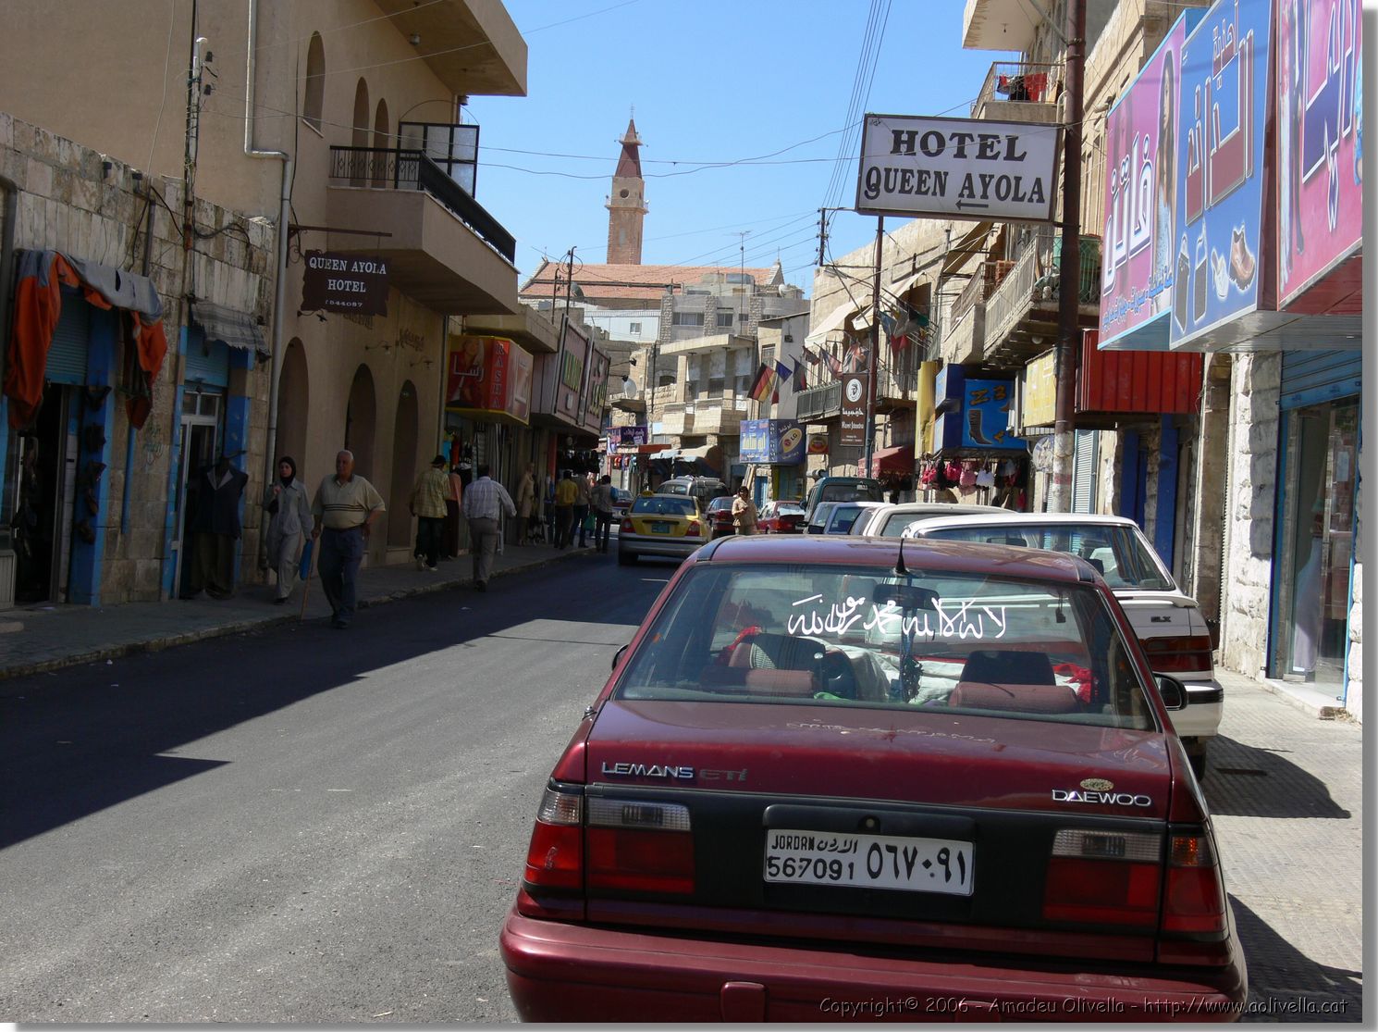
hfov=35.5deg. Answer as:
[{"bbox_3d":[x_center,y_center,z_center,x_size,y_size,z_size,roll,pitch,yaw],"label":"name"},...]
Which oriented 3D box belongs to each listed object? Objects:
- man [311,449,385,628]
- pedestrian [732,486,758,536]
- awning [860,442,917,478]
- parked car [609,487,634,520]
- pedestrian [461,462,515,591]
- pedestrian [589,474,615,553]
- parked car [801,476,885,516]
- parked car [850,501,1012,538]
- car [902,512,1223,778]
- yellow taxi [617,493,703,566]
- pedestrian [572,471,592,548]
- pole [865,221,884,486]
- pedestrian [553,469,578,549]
[{"bbox_3d":[-3.260,0.215,20.550,0.630,1.710,0.430,3,0,7],"label":"man"},{"bbox_3d":[1.140,0.216,45.200,0.500,1.650,0.360,3,0,11],"label":"pedestrian"},{"bbox_3d":[5.500,-1.540,59.700,1.050,0.900,3.300,3,0,-6],"label":"awning"},{"bbox_3d":[-2.860,-0.390,87.800,1.680,1.390,4.300,3,0,0],"label":"parked car"},{"bbox_3d":[-2.640,0.150,28.300,0.620,1.700,0.480,3,0,6],"label":"pedestrian"},{"bbox_3d":[-1.938,-0.036,48.000,0.540,1.720,0.380,3,0,2],"label":"pedestrian"},{"bbox_3d":[3.860,0.030,53.700,1.690,1.950,4.500,3,0,1],"label":"parked car"},{"bbox_3d":[2.250,0.605,19.400,1.680,1.430,4.300,3,0,3],"label":"parked car"},{"bbox_3d":[1.810,0.670,12.000,1.680,1.380,4.350,1,0,5],"label":"car"},{"bbox_3d":[-0.330,0.235,43.500,1.730,1.450,4.500,3,0,3],"label":"yellow taxi"},{"bbox_3d":[-2.387,-0.142,47.800,0.500,1.710,0.380,3,0,5],"label":"pedestrian"},{"bbox_3d":[4.730,-3.410,55.000,0.200,8.900,0.200,3,0,4],"label":"pole"},{"bbox_3d":[-2.667,-0.120,46.800,0.520,1.710,0.380,3,0,3],"label":"pedestrian"}]

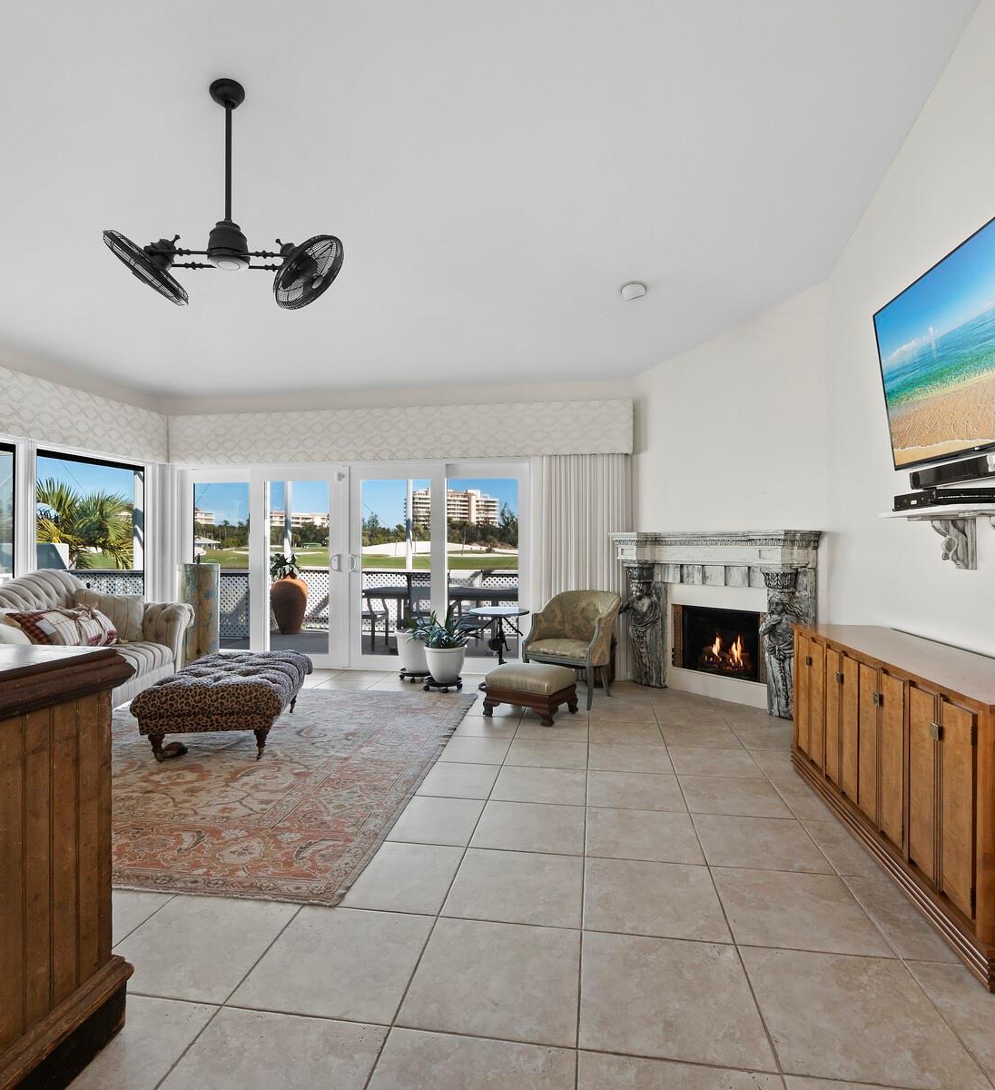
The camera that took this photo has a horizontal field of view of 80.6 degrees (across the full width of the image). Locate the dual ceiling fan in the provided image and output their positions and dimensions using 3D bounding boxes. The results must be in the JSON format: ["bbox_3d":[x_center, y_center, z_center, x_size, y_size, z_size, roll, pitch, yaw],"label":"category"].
[{"bbox_3d":[-1.260,-1.600,2.720,1.100,1.040,0.460,0,0,-3],"label":"dual ceiling fan"}]

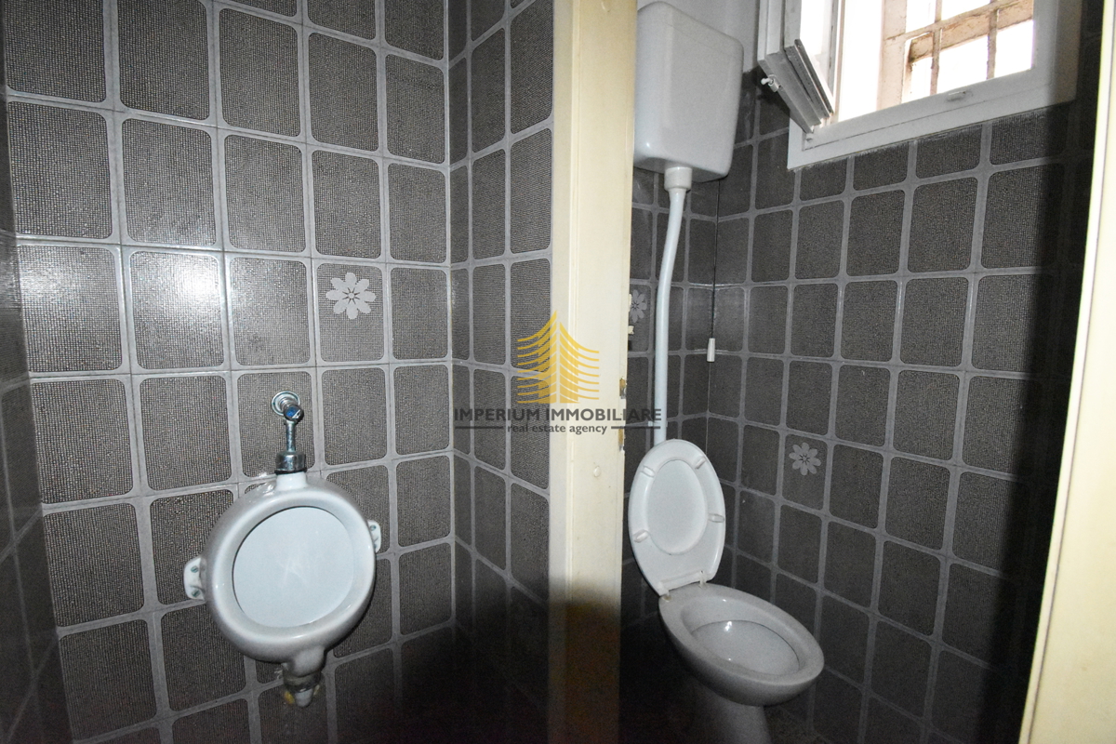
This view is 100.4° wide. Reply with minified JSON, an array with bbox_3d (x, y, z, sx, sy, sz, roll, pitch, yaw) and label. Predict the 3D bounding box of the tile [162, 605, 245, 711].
[{"bbox_3d":[-0.695,0.558,0.918,0.131,0.203,0.012,-3,7,-32],"label":"tile"}]

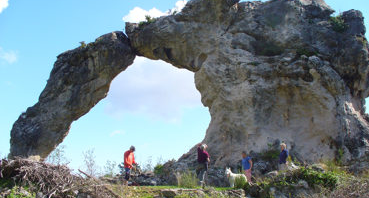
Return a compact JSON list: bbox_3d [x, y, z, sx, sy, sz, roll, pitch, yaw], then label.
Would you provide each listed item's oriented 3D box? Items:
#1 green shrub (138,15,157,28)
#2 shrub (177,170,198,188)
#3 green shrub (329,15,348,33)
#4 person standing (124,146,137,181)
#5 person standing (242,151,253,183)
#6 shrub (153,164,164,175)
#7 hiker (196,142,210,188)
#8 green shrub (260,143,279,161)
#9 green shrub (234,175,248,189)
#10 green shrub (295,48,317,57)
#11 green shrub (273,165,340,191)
[{"bbox_3d":[-2.000,-4.190,21.300,0.950,0.650,0.700,0,-11,0],"label":"green shrub"},{"bbox_3d":[0.119,3.148,15.600,0.860,0.740,0.700,0,-11,0],"label":"shrub"},{"bbox_3d":[8.716,-4.217,22.300,1.100,1.000,0.900,0,-11,0],"label":"green shrub"},{"bbox_3d":[-2.261,2.797,16.500,0.500,1.660,0.500,-5,-12,23],"label":"person standing"},{"bbox_3d":[2.878,3.175,18.000,0.380,1.600,0.500,8,-14,-36],"label":"person standing"},{"bbox_3d":[-1.208,3.288,18.300,0.570,0.580,0.500,0,-11,0],"label":"shrub"},{"bbox_3d":[0.749,2.662,15.700,0.480,1.730,0.520,8,-14,-36],"label":"hiker"},{"bbox_3d":[4.259,2.634,19.400,1.050,0.880,0.850,0,-11,0],"label":"green shrub"},{"bbox_3d":[2.242,3.265,15.500,0.550,0.570,0.500,0,-11,0],"label":"green shrub"},{"bbox_3d":[6.441,-2.455,20.800,1.050,0.550,0.700,0,-11,0],"label":"green shrub"},{"bbox_3d":[4.852,3.148,15.800,2.600,0.950,1.400,0,-11,0],"label":"green shrub"}]

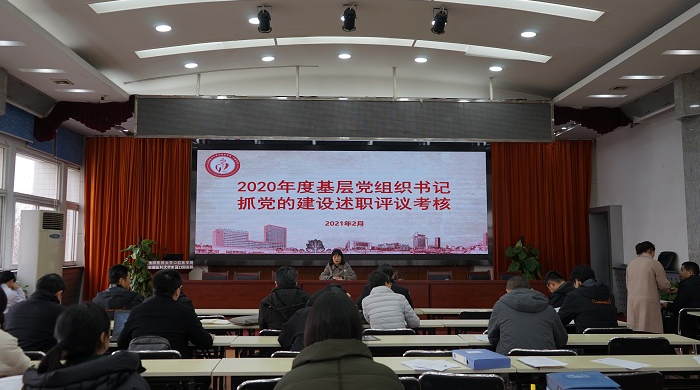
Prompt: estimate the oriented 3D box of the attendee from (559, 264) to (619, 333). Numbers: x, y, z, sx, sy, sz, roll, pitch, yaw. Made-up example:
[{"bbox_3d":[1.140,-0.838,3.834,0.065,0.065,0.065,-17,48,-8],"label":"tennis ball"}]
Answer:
[{"bbox_3d":[2.103,1.291,5.210,0.520,1.290,0.730,3,-6,-27],"label":"attendee"}]

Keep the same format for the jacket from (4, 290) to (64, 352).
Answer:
[{"bbox_3d":[-2.143,1.017,4.043,0.560,0.680,0.450,-1,-5,6],"label":"jacket"}]

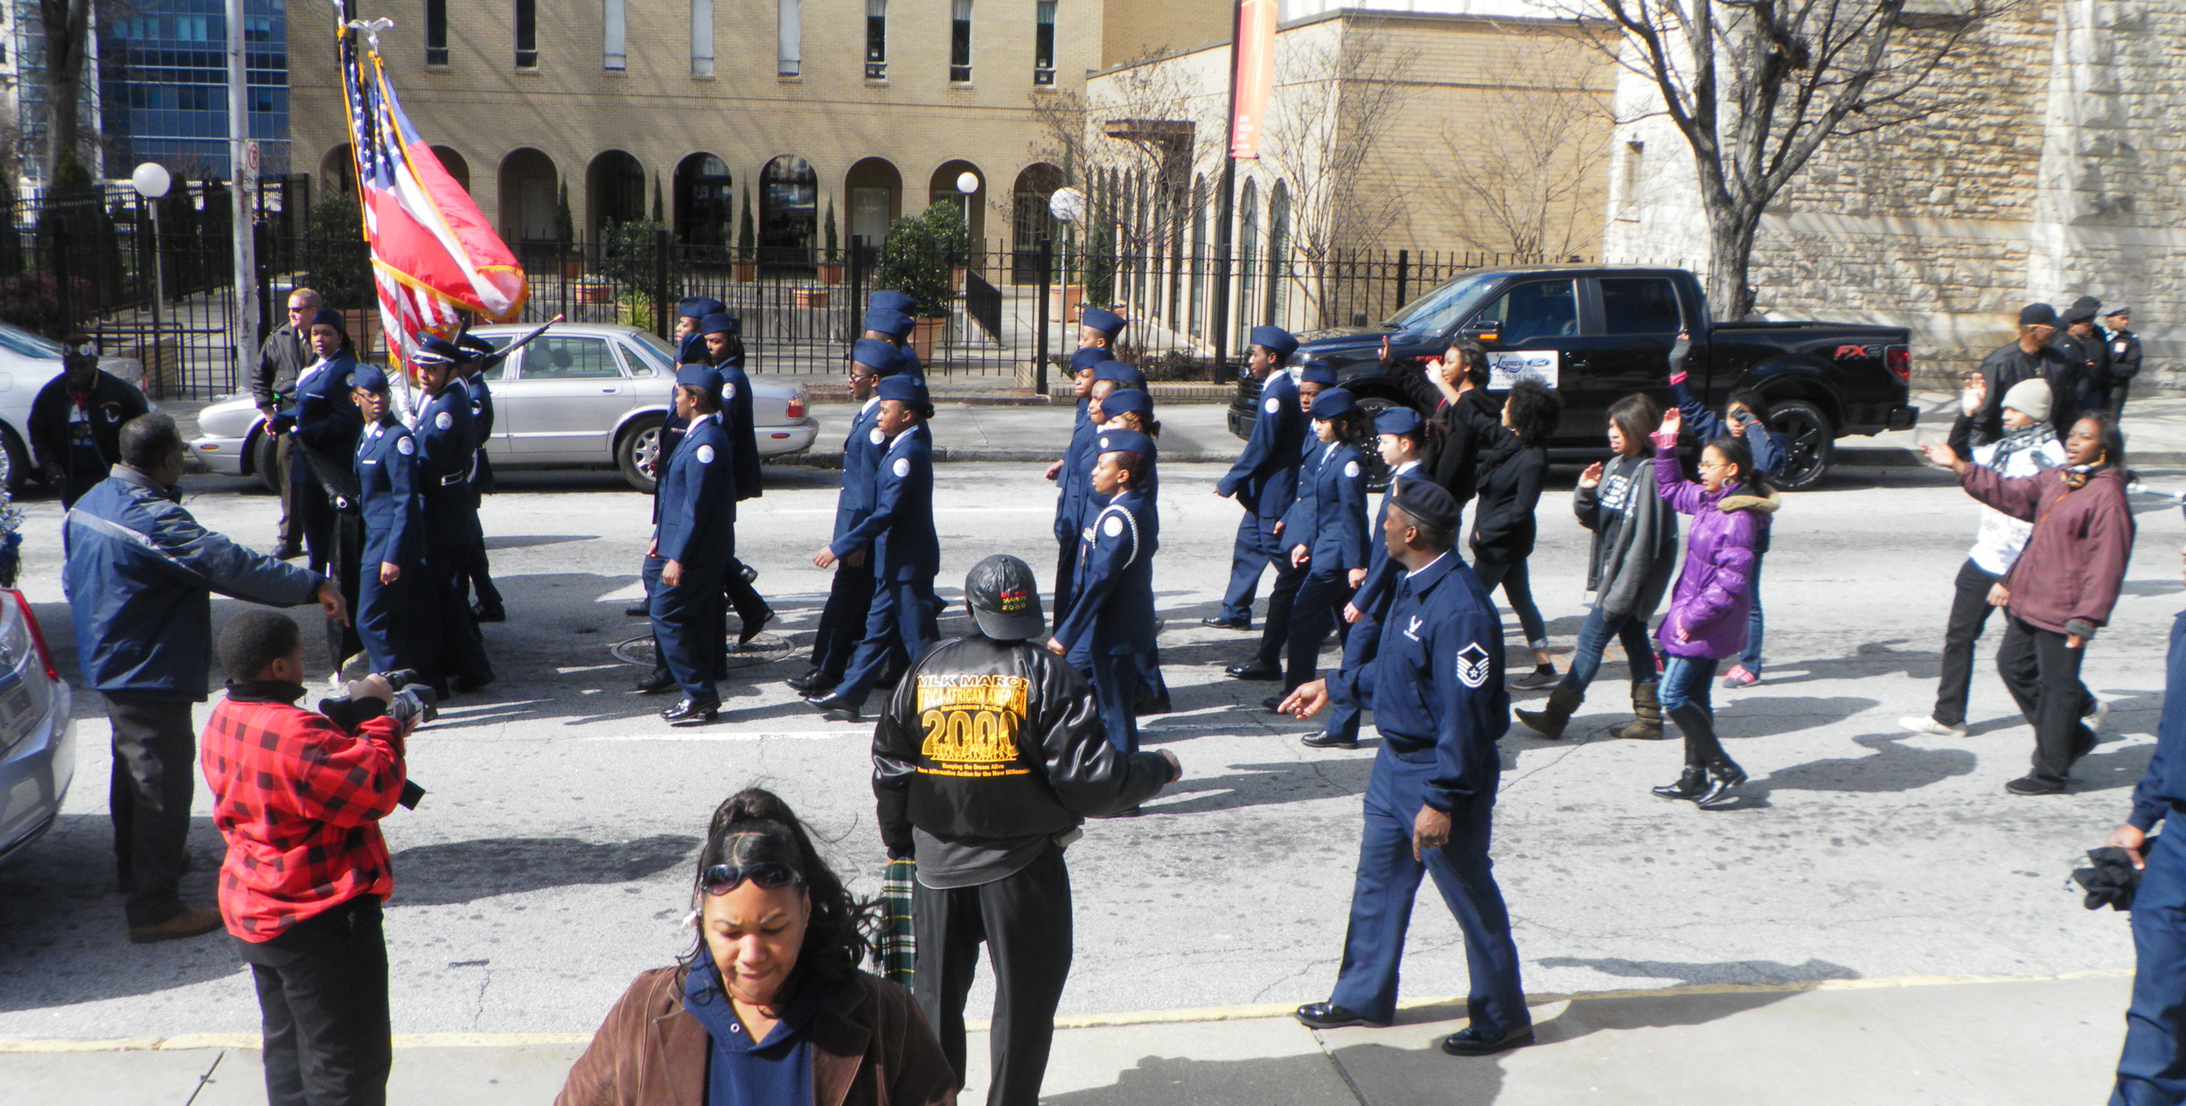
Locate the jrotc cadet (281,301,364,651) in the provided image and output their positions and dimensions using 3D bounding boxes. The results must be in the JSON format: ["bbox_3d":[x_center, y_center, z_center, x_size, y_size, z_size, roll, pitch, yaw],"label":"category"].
[{"bbox_3d":[-4.256,-0.451,11.552,0.500,1.800,0.520,-6,12,-38],"label":"jrotc cadet"}]

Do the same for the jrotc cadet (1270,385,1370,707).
[{"bbox_3d":[1.176,-0.044,10.693,0.430,1.593,0.450,0,11,-8],"label":"jrotc cadet"}]

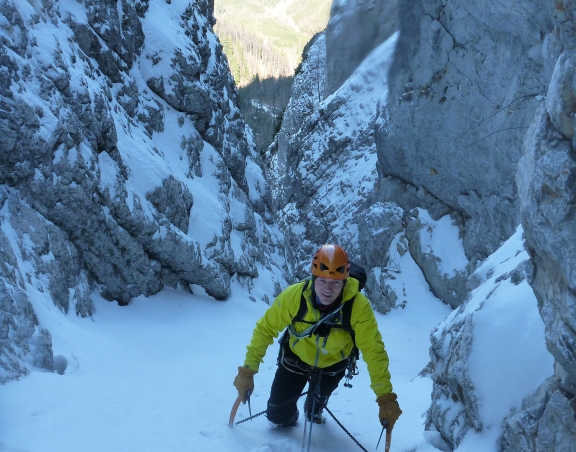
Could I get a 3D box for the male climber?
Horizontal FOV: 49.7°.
[{"bbox_3d":[0.140,0.797,3.423,0.770,1.470,0.860,3,32,5],"label":"male climber"}]

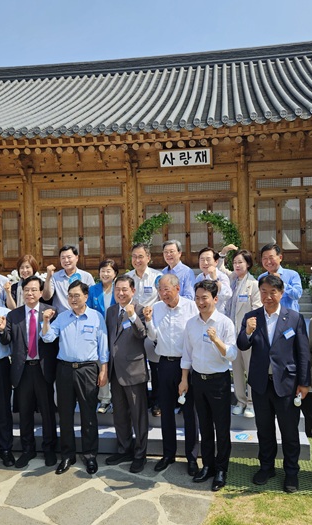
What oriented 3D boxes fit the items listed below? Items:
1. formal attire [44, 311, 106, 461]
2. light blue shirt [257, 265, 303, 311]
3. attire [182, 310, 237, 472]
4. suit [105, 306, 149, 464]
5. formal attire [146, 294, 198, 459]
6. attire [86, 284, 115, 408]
[{"bbox_3d":[-0.735,1.104,4.244,0.580,1.410,0.400,-2,1,-3],"label":"formal attire"},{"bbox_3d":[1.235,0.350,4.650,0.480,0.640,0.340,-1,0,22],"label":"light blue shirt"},{"bbox_3d":[0.453,1.093,3.940,0.480,1.370,0.370,-1,1,26],"label":"attire"},{"bbox_3d":[-0.263,1.100,4.298,0.450,1.460,0.350,-1,1,24],"label":"suit"},{"bbox_3d":[0.149,1.057,4.202,0.480,1.500,0.360,-1,1,17],"label":"formal attire"},{"bbox_3d":[-0.530,0.883,4.980,0.430,1.338,0.300,-2,1,3],"label":"attire"}]

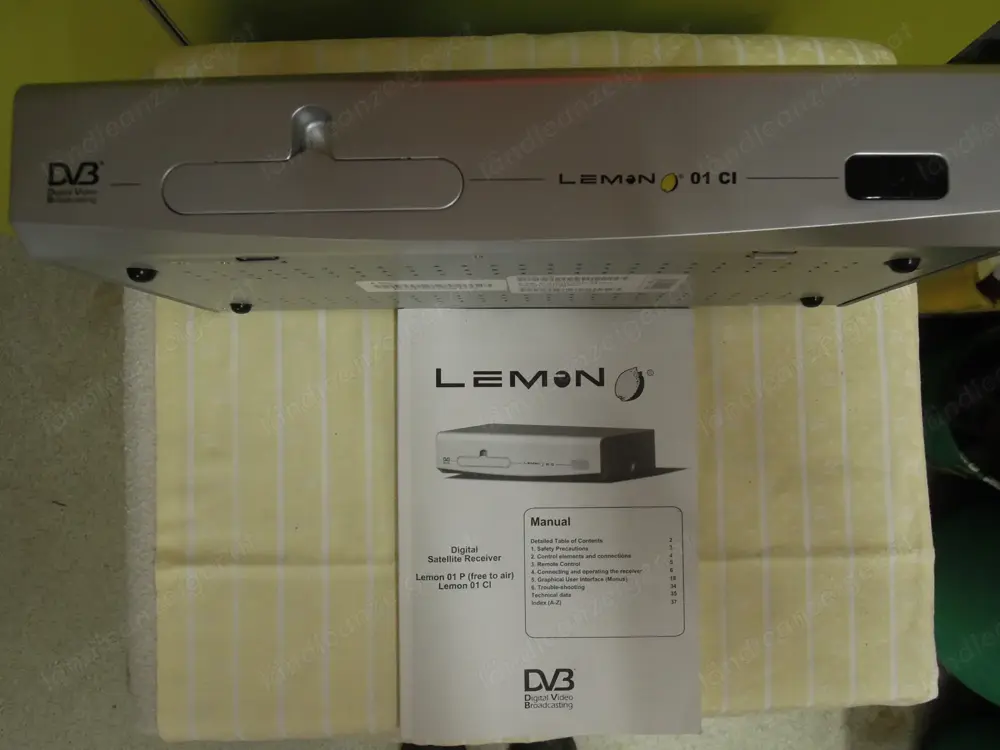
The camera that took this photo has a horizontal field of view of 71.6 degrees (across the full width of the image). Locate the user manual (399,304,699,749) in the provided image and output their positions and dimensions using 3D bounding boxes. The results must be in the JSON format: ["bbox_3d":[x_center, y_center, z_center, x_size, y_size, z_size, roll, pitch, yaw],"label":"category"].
[{"bbox_3d":[0.034,0.104,0.486,0.210,0.005,0.297,-1,89,1],"label":"user manual"}]

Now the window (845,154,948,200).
[{"bbox_3d":[0.167,-0.083,0.292,0.043,0.003,0.020,-1,88,2],"label":"window"}]

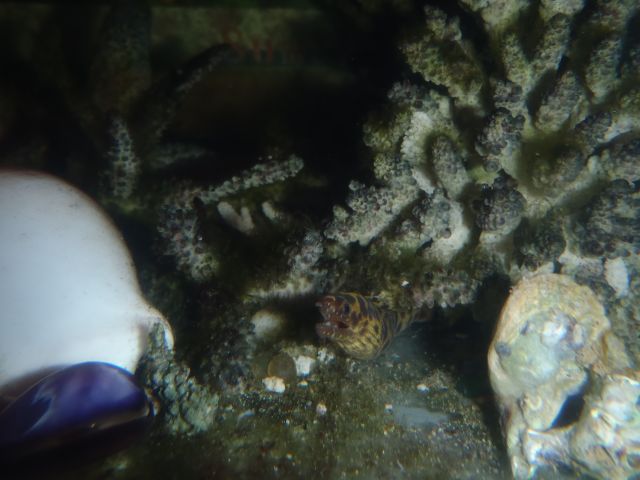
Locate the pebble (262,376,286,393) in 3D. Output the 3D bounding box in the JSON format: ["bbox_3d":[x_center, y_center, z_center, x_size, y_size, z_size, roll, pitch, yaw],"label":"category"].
[{"bbox_3d":[-0.045,0.144,0.515,0.022,0.014,0.018,0,25,0],"label":"pebble"}]

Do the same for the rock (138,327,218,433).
[{"bbox_3d":[-0.127,0.125,0.465,0.068,0.080,0.060,0,25,0],"label":"rock"}]

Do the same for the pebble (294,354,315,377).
[{"bbox_3d":[-0.016,0.130,0.535,0.020,0.019,0.017,0,25,0],"label":"pebble"}]

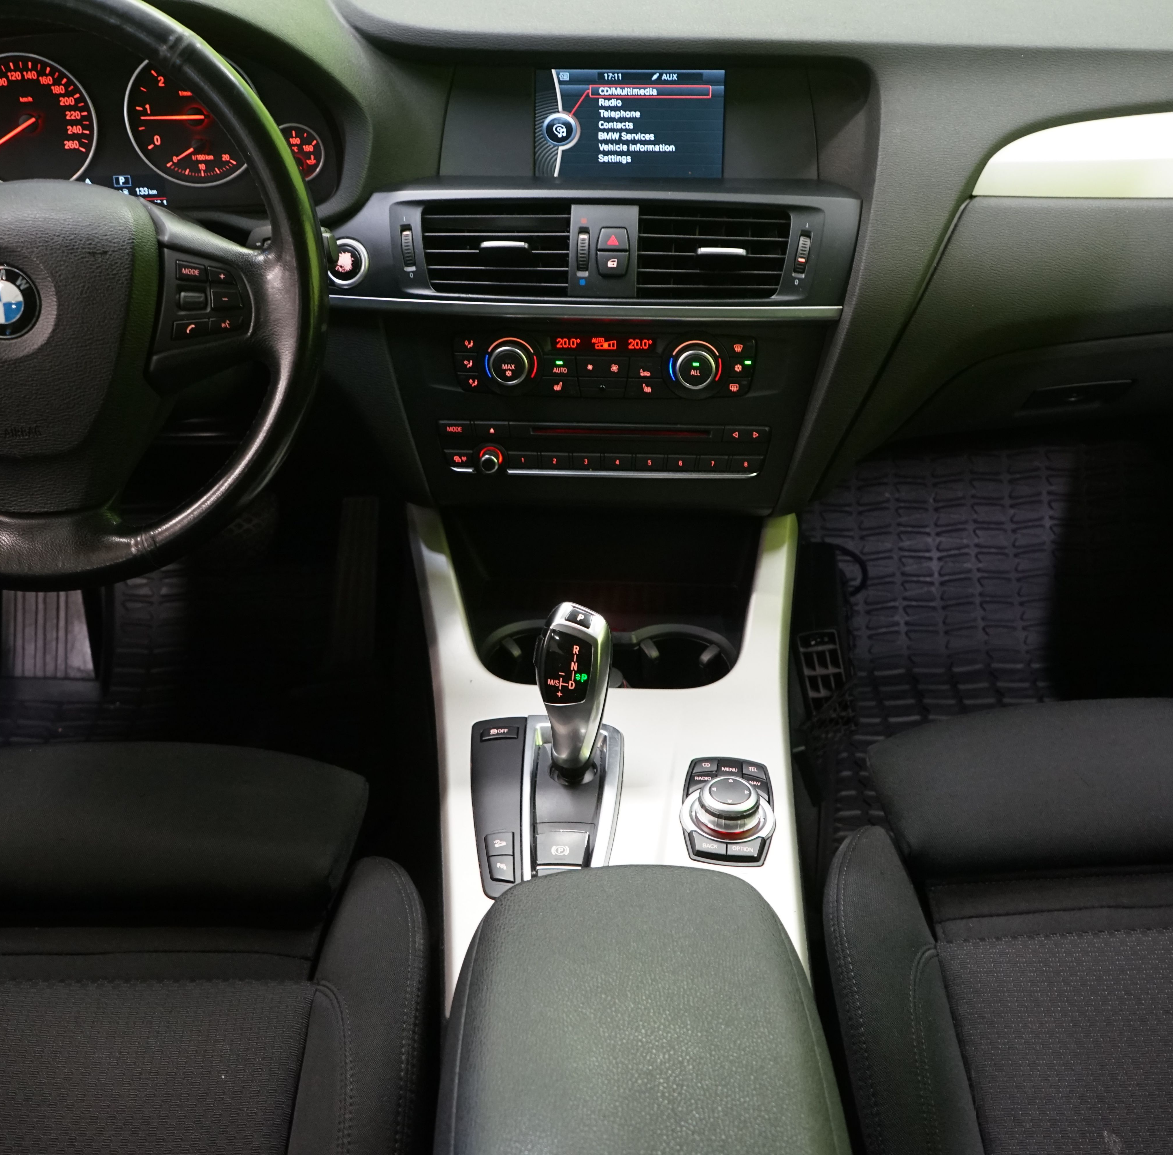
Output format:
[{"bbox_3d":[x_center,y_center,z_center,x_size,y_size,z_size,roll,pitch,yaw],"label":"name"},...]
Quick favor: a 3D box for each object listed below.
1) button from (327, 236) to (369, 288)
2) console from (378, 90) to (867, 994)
[{"bbox_3d":[-0.174,-0.227,1.075,0.034,0.035,0.016,0,20,1],"label":"button"},{"bbox_3d":[0.019,-0.051,1.023,0.340,0.450,0.550,-2,34,-2],"label":"console"}]

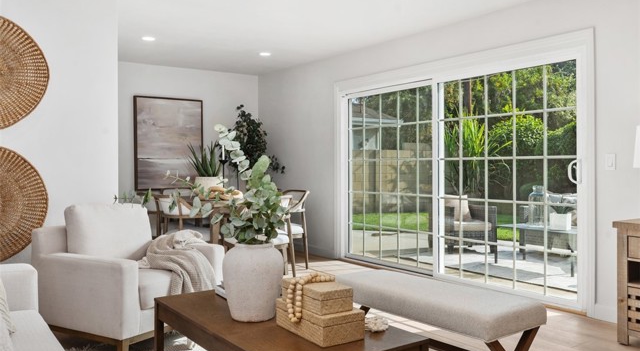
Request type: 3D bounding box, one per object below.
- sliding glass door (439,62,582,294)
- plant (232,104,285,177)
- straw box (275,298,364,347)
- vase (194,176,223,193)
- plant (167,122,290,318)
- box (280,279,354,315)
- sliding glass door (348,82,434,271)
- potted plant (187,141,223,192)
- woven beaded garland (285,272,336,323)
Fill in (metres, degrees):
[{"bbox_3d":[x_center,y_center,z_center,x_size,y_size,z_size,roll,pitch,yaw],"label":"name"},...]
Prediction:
[{"bbox_3d":[1.547,0.025,4.554,0.080,1.880,1.424,-1,1,-36],"label":"sliding glass door"},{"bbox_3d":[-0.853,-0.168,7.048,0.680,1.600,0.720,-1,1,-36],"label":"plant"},{"bbox_3d":[-0.009,0.556,2.070,0.180,0.102,0.325,-1,1,-36],"label":"straw box"},{"bbox_3d":[-1.244,0.147,5.952,0.310,0.210,0.310,-1,1,-36],"label":"vase"},{"bbox_3d":[-0.371,0.203,2.274,0.460,0.800,0.490,0,1,0],"label":"plant"},{"bbox_3d":[-0.013,0.462,2.071,0.142,0.083,0.262,-1,1,-36],"label":"box"},{"bbox_3d":[0.750,0.011,5.666,0.080,1.880,1.387,-1,1,-36],"label":"sliding glass door"},{"bbox_3d":[-1.277,-0.058,5.950,0.380,0.620,0.400,-1,1,-36],"label":"potted plant"},{"bbox_3d":[-0.048,0.480,2.106,0.170,0.155,0.140,-1,1,-36],"label":"woven beaded garland"}]

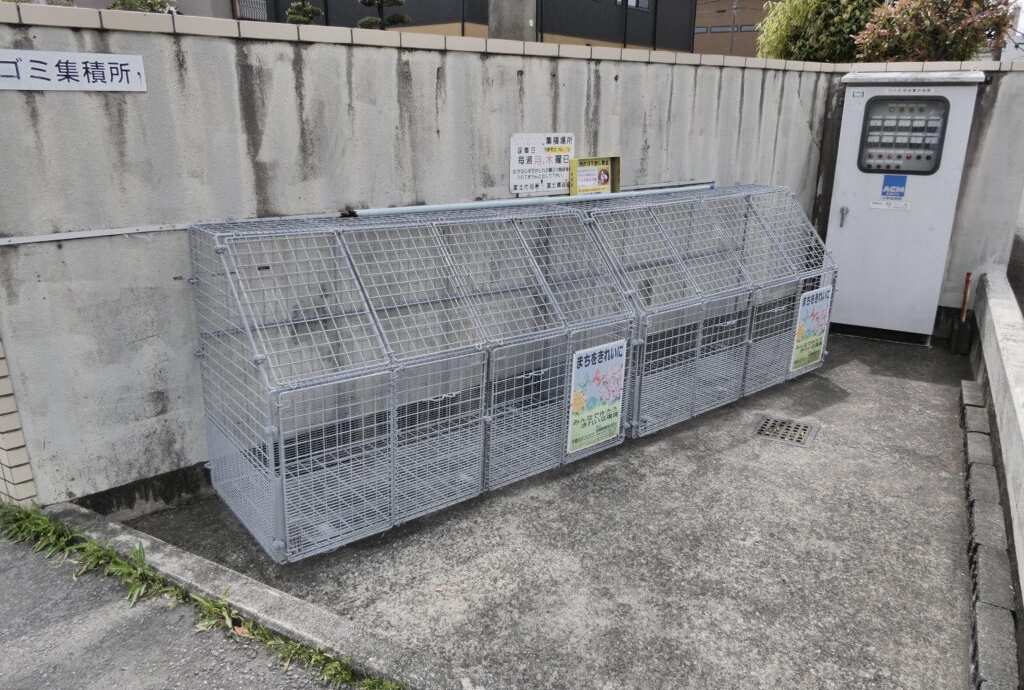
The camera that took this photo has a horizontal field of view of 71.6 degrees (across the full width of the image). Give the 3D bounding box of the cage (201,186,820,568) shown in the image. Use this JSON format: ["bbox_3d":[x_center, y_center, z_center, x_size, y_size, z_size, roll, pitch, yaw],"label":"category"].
[{"bbox_3d":[0.397,-0.155,3.718,3.670,1.150,0.720,-14,22,-36],"label":"cage"}]

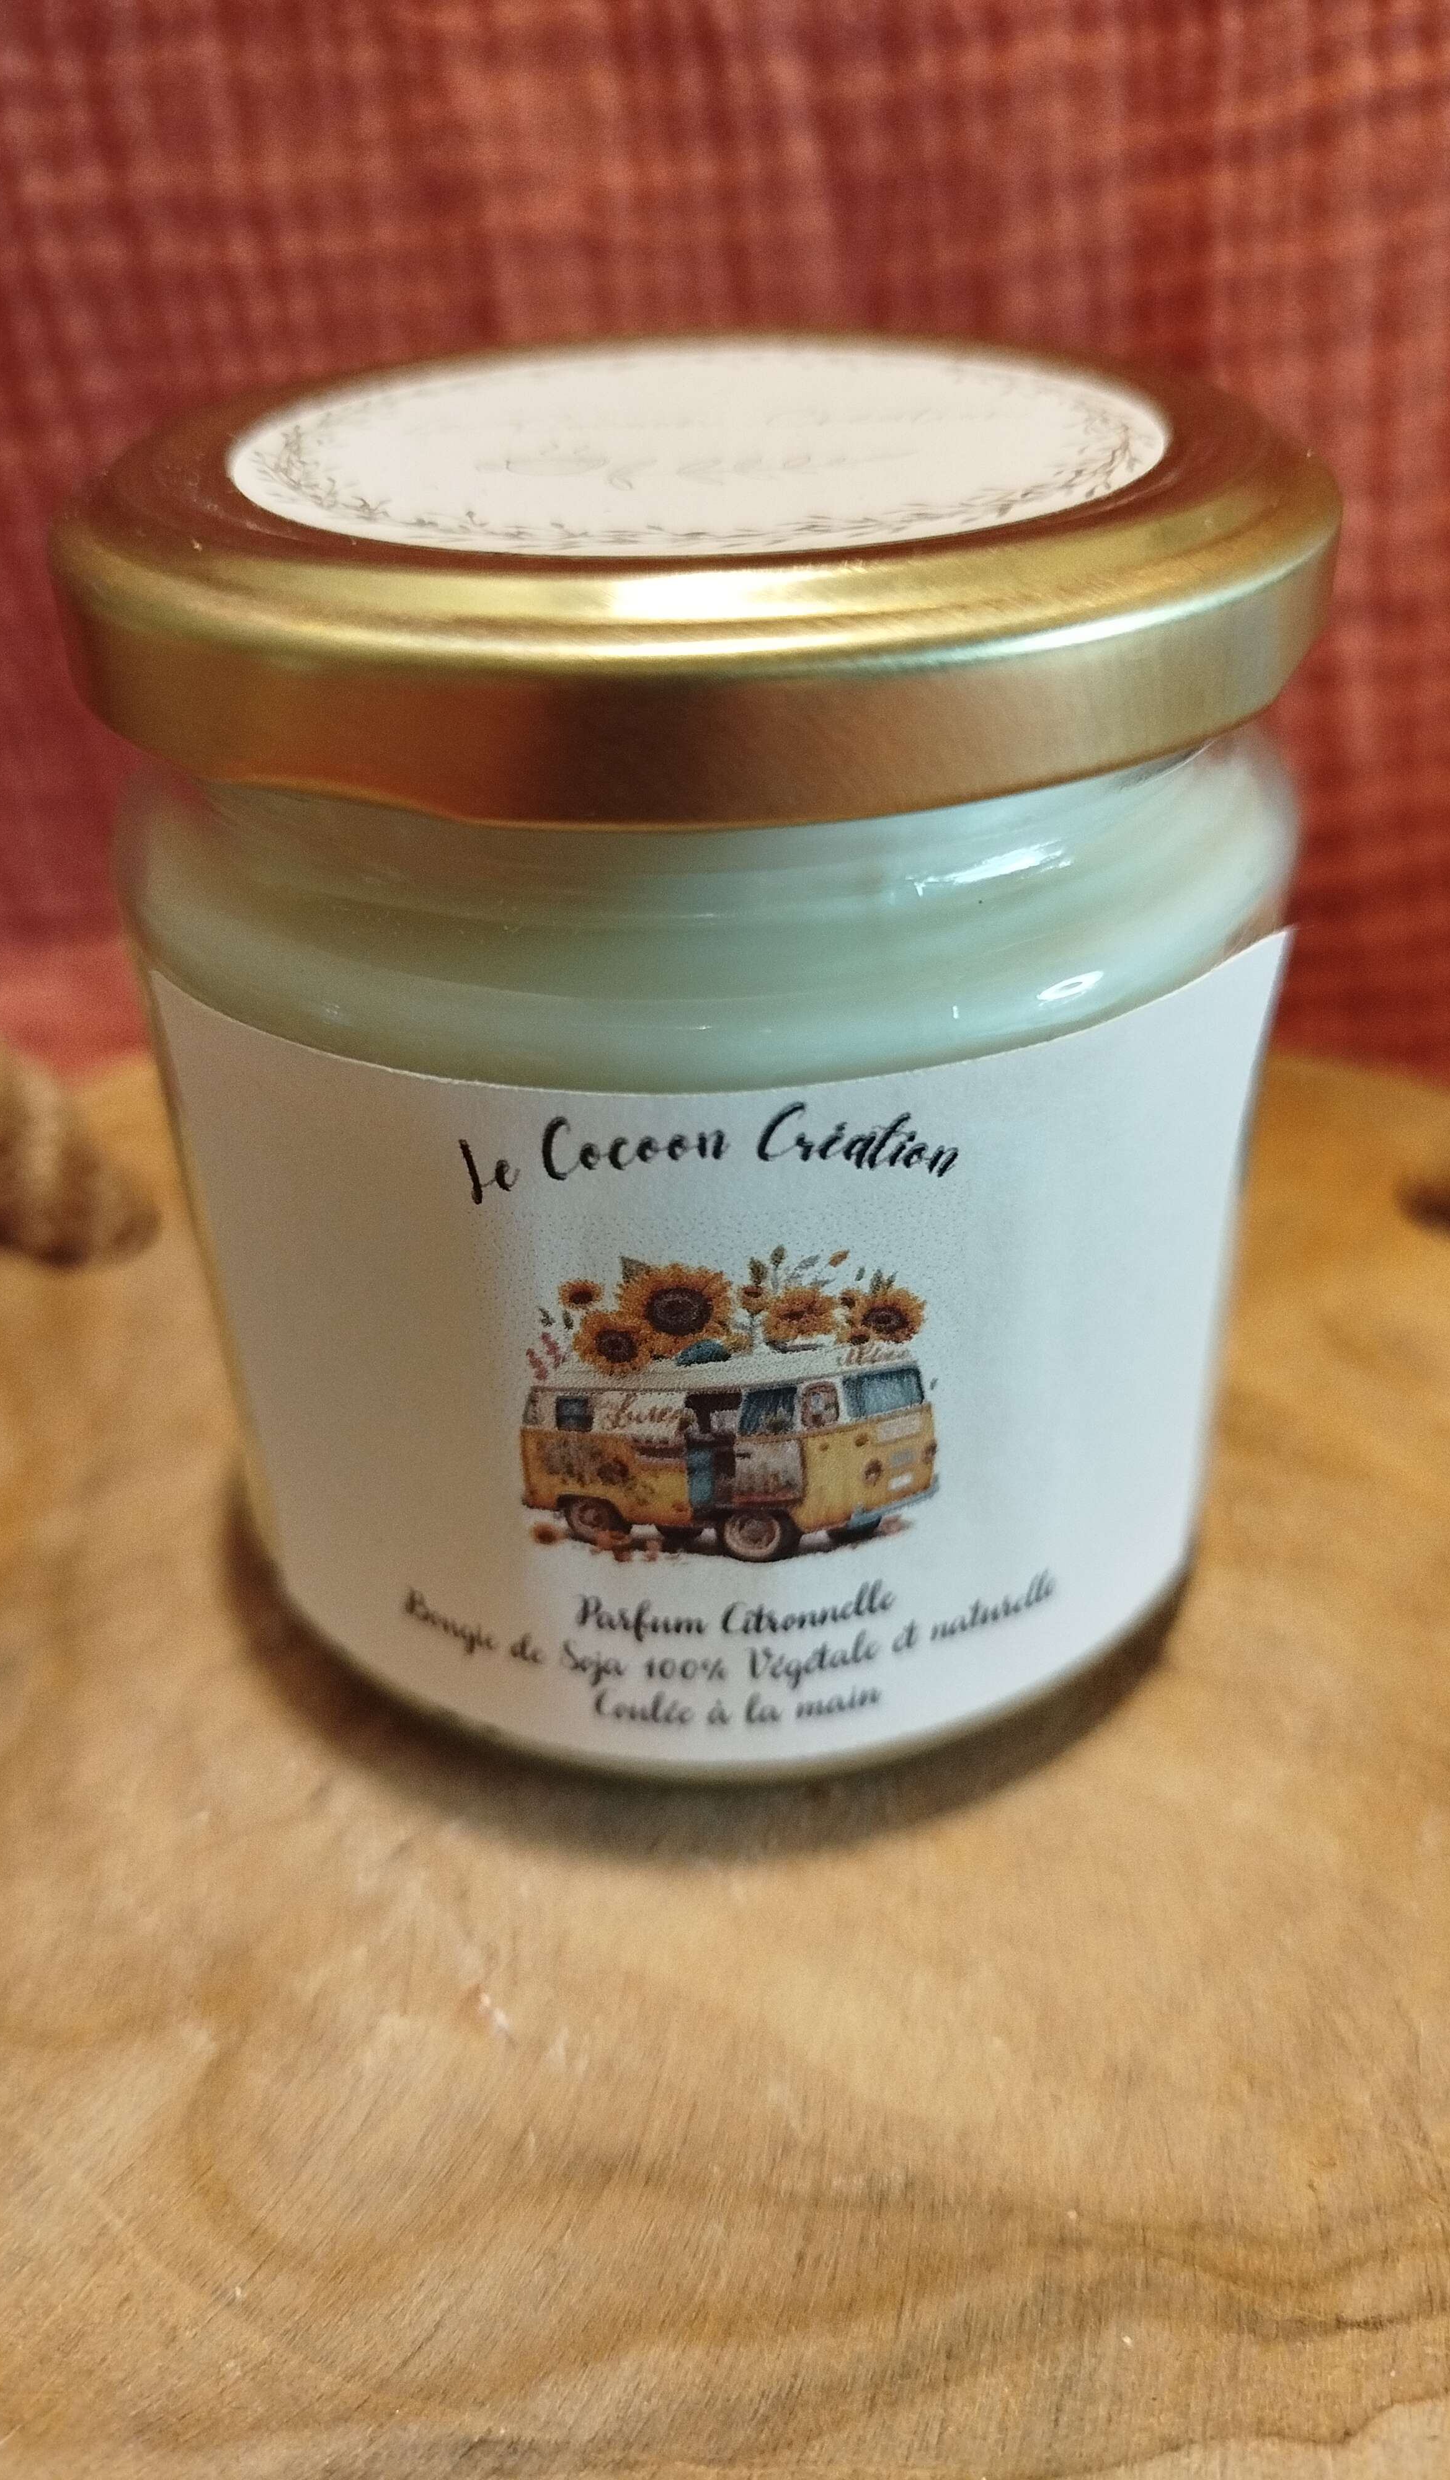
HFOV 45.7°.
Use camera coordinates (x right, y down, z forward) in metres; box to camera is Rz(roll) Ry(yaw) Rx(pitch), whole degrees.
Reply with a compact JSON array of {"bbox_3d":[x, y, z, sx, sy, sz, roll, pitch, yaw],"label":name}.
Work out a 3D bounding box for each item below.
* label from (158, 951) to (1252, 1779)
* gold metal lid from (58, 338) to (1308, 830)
[{"bbox_3d":[0.000,0.008,0.102,0.065,0.050,0.018,-2,36,0],"label":"label"},{"bbox_3d":[-0.002,-0.043,0.101,0.072,0.009,0.072,-1,36,1],"label":"gold metal lid"}]

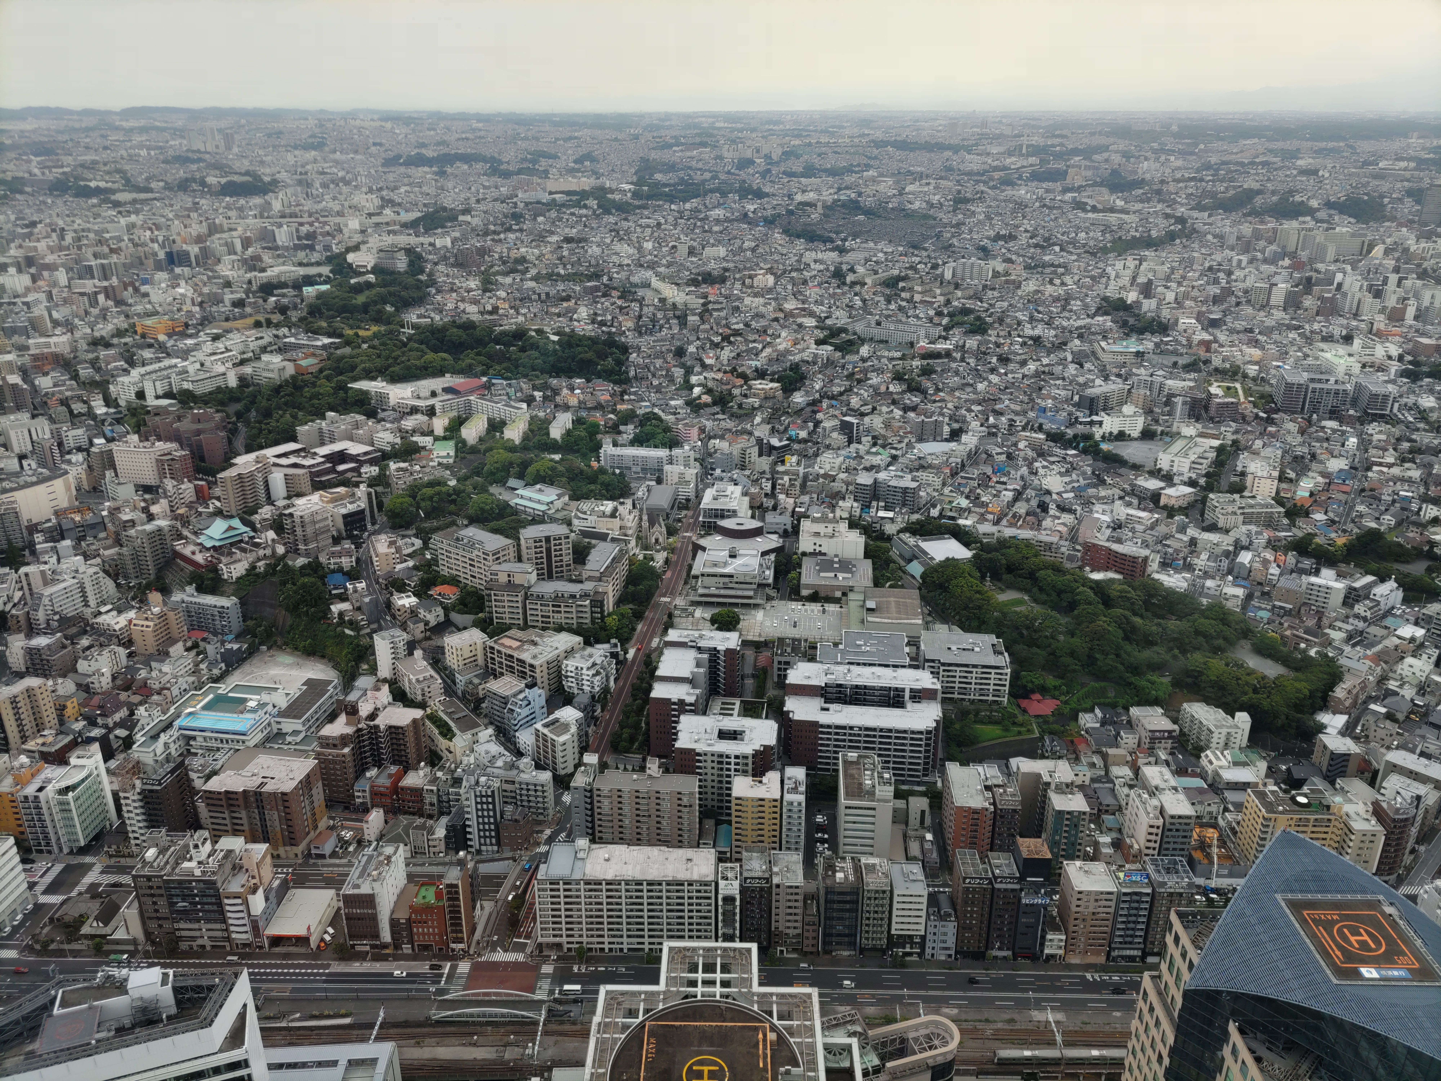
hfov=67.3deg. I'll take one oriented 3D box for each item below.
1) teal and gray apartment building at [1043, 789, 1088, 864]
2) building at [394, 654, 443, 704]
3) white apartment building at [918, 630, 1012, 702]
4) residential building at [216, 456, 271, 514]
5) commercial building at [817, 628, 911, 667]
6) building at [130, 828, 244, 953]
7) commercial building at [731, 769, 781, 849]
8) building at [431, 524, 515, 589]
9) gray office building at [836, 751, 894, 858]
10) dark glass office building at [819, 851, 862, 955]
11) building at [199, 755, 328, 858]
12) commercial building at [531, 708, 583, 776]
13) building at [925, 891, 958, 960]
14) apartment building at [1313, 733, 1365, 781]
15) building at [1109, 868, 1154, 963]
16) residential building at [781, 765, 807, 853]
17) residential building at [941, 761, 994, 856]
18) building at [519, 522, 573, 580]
[{"bbox_3d":[129.650,111.010,408.860,12.400,31.000,12.300,1,22,2],"label":"teal and gray apartment building"},{"bbox_3d":[-145.000,67.140,523.740,11.200,13.500,28.000,-16,27,-35],"label":"building"},{"bbox_3d":[115.200,61.040,515.040,37.590,20.500,32.200,2,22,4],"label":"white apartment building"},{"bbox_3d":[-315.470,-36.320,721.700,15.500,31.000,35.000,7,23,17],"label":"residential building"},{"bbox_3d":[67.480,60.070,517.890,41.500,19.000,32.000,2,22,5],"label":"commercial building"},{"bbox_3d":[-184.400,122.970,382.570,29.300,35.500,22.500,0,22,1],"label":"building"},{"bbox_3d":[14.150,107.730,418.620,17.360,31.800,17.480,1,22,3],"label":"commercial building"},{"bbox_3d":[-137.240,10.460,609.370,47.000,26.000,18.800,15,26,33],"label":"building"},{"bbox_3d":[56.000,105.020,425.800,18.000,32.000,34.000,1,22,3],"label":"gray office building"},{"bbox_3d":[41.640,126.730,376.310,13.200,30.000,15.700,1,22,2],"label":"dark glass office building"},{"bbox_3d":[-179.220,105.100,427.460,36.500,30.600,24.500,3,22,8],"label":"building"},{"bbox_3d":[-67.310,85.970,464.700,16.600,19.800,16.800,17,28,36],"label":"commercial building"},{"bbox_3d":[75.660,133.390,375.290,9.810,18.500,13.000,1,22,2],"label":"building"},{"bbox_3d":[266.450,96.720,469.080,11.900,20.000,12.500,2,22,6],"label":"apartment building"},{"bbox_3d":[139.360,128.250,372.730,10.500,33.000,12.500,1,22,1],"label":"building"},{"bbox_3d":[28.760,108.430,422.950,7.900,32.500,21.500,1,22,3],"label":"residential building"},{"bbox_3d":[96.800,108.530,428.380,13.800,28.300,27.500,1,22,2],"label":"residential building"},{"bbox_3d":[-92.650,7.050,578.030,24.600,26.000,15.000,-7,23,-18],"label":"building"}]

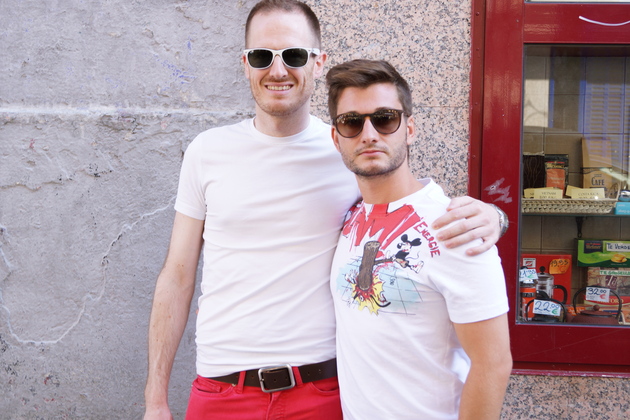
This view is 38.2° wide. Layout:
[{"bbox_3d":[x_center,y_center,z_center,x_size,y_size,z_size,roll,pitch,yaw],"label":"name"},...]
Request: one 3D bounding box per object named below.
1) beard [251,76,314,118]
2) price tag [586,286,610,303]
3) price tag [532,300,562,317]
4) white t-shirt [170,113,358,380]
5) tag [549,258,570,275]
[{"bbox_3d":[-0.068,-0.234,1.895,0.130,0.090,0.090,1,4,6],"label":"beard"},{"bbox_3d":[0.760,0.227,2.440,0.063,0.036,0.004,5,4,5],"label":"price tag"},{"bbox_3d":[0.603,0.254,2.360,0.072,0.037,0.004,9,4,2],"label":"price tag"},{"bbox_3d":[-0.085,0.066,1.960,0.440,0.555,0.260,0,4,-8],"label":"white t-shirt"},{"bbox_3d":[0.678,0.157,2.520,0.057,0.041,0.004,4,4,5],"label":"tag"}]

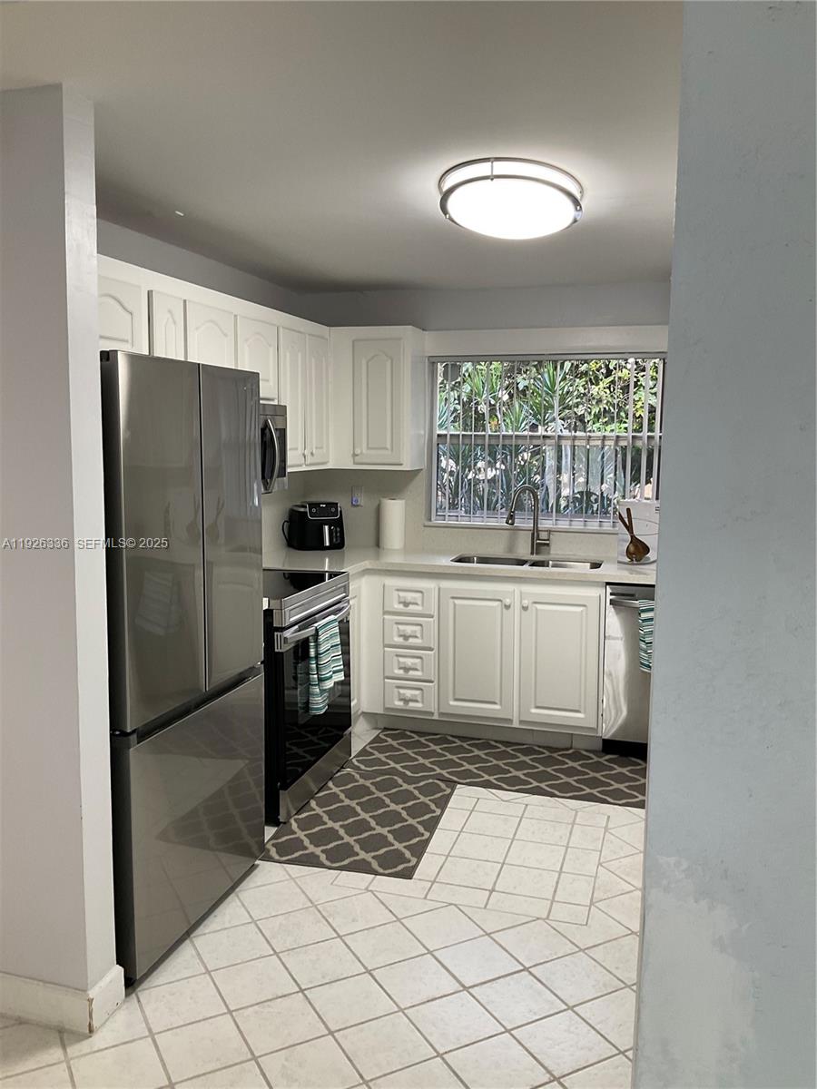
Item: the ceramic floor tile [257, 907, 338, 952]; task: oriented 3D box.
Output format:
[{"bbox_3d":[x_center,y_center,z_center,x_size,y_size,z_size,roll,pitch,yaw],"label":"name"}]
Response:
[{"bbox_3d":[-0.356,1.234,2.918,0.201,0.010,0.201,-3,8,-28],"label":"ceramic floor tile"}]

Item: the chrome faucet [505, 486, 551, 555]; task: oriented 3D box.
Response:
[{"bbox_3d":[0.636,-0.123,4.870,0.250,0.388,0.120,-5,9,-41],"label":"chrome faucet"}]

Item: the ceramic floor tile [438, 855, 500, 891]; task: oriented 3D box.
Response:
[{"bbox_3d":[0.221,1.192,3.295,0.201,0.010,0.201,2,7,16],"label":"ceramic floor tile"}]

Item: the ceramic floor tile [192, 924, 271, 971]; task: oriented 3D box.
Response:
[{"bbox_3d":[-0.542,1.245,2.820,0.201,0.010,0.201,-3,8,-28],"label":"ceramic floor tile"}]

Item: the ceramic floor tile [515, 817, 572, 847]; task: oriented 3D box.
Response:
[{"bbox_3d":[0.537,1.146,3.624,0.203,0.010,0.205,3,7,16],"label":"ceramic floor tile"}]

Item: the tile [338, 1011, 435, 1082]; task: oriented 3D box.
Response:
[{"bbox_3d":[-0.061,1.291,2.349,0.201,0.010,0.201,-3,8,-28],"label":"tile"}]

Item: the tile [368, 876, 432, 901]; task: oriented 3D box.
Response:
[{"bbox_3d":[-0.032,1.195,3.176,0.204,0.010,0.117,2,7,17],"label":"tile"}]

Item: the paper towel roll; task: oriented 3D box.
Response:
[{"bbox_3d":[-0.089,-0.116,5.305,0.142,0.280,0.142,0,7,0],"label":"paper towel roll"}]

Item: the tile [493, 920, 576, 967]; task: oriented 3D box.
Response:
[{"bbox_3d":[0.389,1.237,2.822,0.201,0.010,0.201,-3,8,-28],"label":"tile"}]

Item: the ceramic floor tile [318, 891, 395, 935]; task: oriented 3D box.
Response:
[{"bbox_3d":[-0.170,1.216,2.997,0.202,0.010,0.202,-3,8,-28],"label":"ceramic floor tile"}]

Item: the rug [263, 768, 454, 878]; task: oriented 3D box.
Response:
[{"bbox_3d":[-0.167,1.122,3.758,0.600,0.012,0.920,2,7,14],"label":"rug"}]

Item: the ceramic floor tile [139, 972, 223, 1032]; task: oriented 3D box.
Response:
[{"bbox_3d":[-0.623,1.271,2.525,0.202,0.010,0.202,-3,8,-28],"label":"ceramic floor tile"}]

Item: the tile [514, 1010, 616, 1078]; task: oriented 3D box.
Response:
[{"bbox_3d":[0.403,1.295,2.365,0.202,0.010,0.202,-3,8,-28],"label":"tile"}]

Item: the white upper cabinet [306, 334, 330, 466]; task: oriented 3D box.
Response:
[{"bbox_3d":[-0.617,-0.776,4.885,0.310,0.710,0.330,3,7,16],"label":"white upper cabinet"}]

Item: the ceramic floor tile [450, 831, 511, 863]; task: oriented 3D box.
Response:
[{"bbox_3d":[0.282,1.168,3.499,0.201,0.010,0.201,2,7,16],"label":"ceramic floor tile"}]

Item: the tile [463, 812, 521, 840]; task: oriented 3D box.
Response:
[{"bbox_3d":[0.340,1.143,3.706,0.205,0.010,0.208,3,7,17],"label":"tile"}]

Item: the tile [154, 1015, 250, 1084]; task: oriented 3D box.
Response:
[{"bbox_3d":[-0.530,1.300,2.355,0.201,0.010,0.201,-3,8,-28],"label":"tile"}]

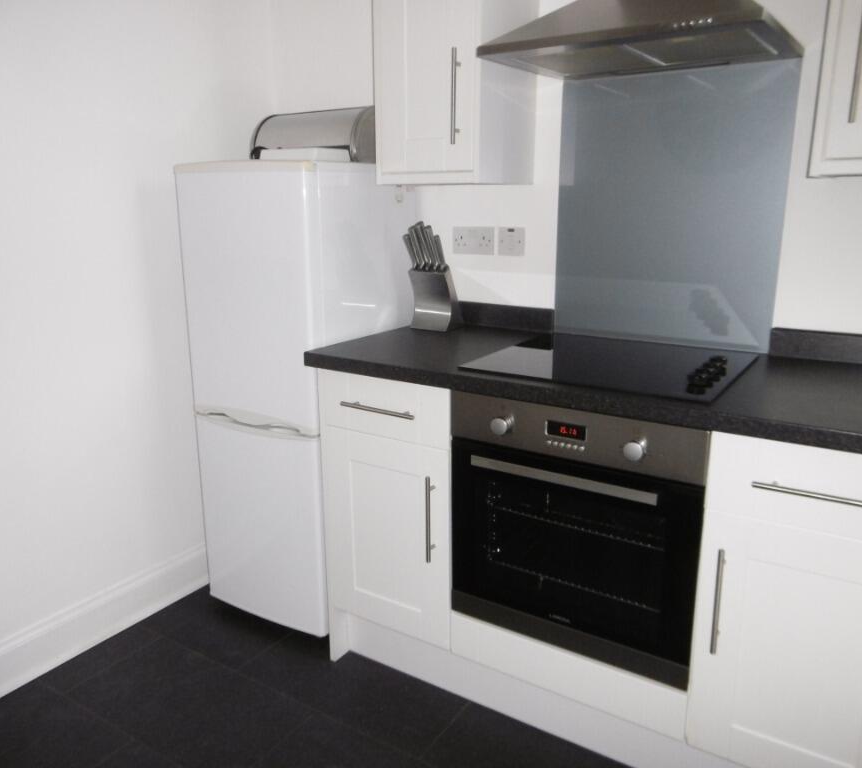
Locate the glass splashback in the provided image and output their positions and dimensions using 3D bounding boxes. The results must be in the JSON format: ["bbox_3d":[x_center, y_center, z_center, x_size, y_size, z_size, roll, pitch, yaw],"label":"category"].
[{"bbox_3d":[0.623,-0.467,1.912,0.599,0.728,0.008,9,17,32],"label":"glass splashback"}]

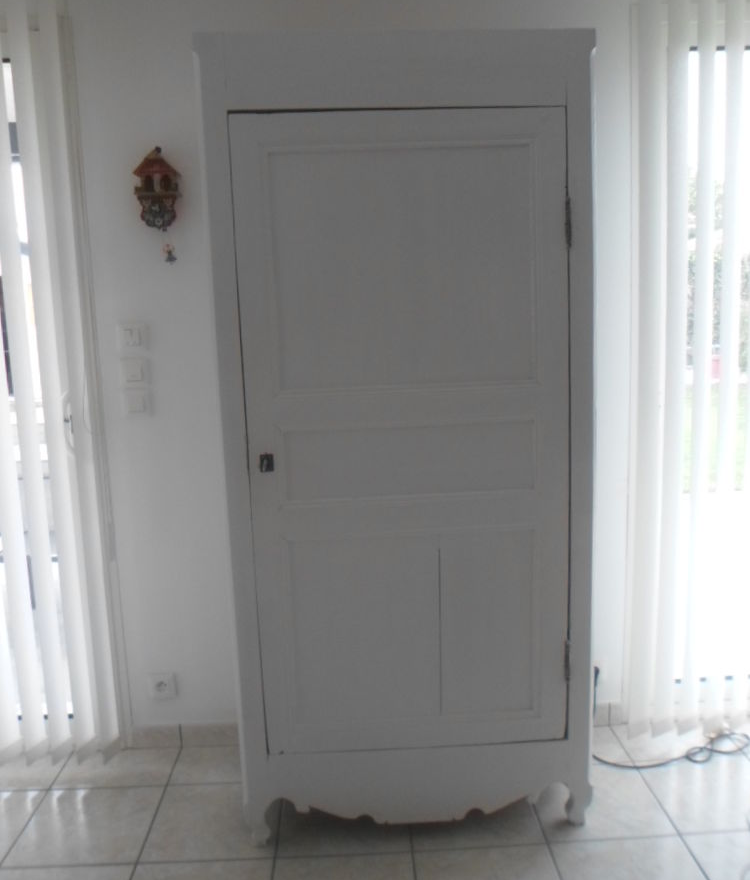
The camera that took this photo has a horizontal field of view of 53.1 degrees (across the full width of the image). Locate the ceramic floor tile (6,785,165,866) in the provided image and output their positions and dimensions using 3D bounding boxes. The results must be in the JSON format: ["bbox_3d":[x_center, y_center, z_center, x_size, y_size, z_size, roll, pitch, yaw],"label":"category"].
[{"bbox_3d":[-0.753,1.025,1.991,0.333,0.010,0.333,-2,8,-2],"label":"ceramic floor tile"}]

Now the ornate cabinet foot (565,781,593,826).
[{"bbox_3d":[0.519,0.921,1.943,0.068,0.122,0.060,-2,8,-2],"label":"ornate cabinet foot"}]

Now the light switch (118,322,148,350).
[{"bbox_3d":[-0.697,-0.299,2.168,0.081,0.081,0.012,-2,8,-2],"label":"light switch"}]

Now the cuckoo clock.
[{"bbox_3d":[-0.606,-0.694,2.093,0.111,0.212,0.055,-2,8,-2],"label":"cuckoo clock"}]

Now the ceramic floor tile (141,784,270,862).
[{"bbox_3d":[-0.418,1.012,2.000,0.333,0.010,0.333,-2,8,-2],"label":"ceramic floor tile"}]

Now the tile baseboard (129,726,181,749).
[{"bbox_3d":[-0.671,0.906,2.285,0.162,0.074,0.010,-2,9,-2],"label":"tile baseboard"}]

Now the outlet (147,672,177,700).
[{"bbox_3d":[-0.652,0.757,2.316,0.081,0.081,0.015,-2,8,-2],"label":"outlet"}]

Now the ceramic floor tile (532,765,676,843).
[{"bbox_3d":[0.589,0.974,2.028,0.333,0.010,0.333,-2,8,-2],"label":"ceramic floor tile"}]

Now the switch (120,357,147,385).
[{"bbox_3d":[-0.698,-0.201,2.181,0.081,0.081,0.012,-2,8,-2],"label":"switch"}]

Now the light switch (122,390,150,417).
[{"bbox_3d":[-0.697,-0.107,2.195,0.081,0.081,0.012,-2,8,-2],"label":"light switch"}]

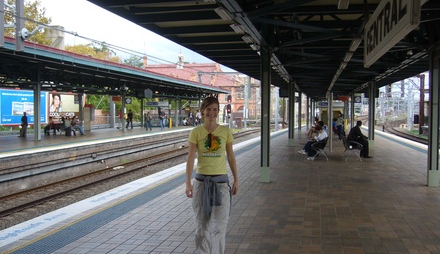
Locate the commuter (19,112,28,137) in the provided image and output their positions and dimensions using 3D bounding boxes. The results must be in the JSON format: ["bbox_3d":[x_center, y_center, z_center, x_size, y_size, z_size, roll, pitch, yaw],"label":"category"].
[{"bbox_3d":[-12.411,-0.213,28.200,0.380,1.600,0.500,1,2,15],"label":"commuter"}]

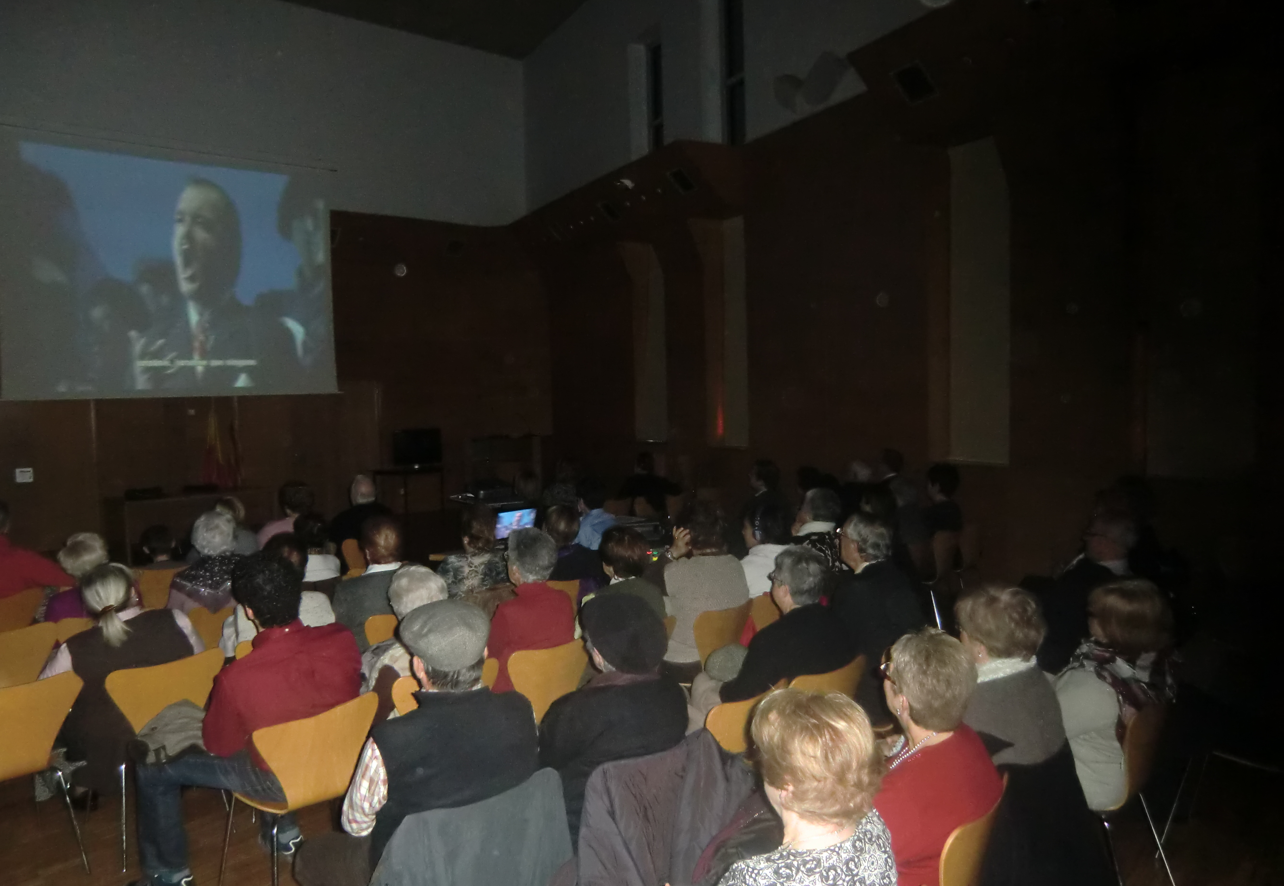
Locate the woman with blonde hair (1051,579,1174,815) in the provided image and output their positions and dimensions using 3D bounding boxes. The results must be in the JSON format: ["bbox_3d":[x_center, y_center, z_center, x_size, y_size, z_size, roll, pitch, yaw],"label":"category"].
[{"bbox_3d":[1.374,1.007,3.133,0.521,1.148,0.743,-4,4,-43],"label":"woman with blonde hair"}]

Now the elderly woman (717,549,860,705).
[{"bbox_3d":[0.415,0.984,3.533,0.550,1.206,0.743,-4,4,-42],"label":"elderly woman"}]

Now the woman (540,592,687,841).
[{"bbox_3d":[-0.217,1.060,2.933,0.540,1.230,0.820,-4,4,-39],"label":"woman"}]

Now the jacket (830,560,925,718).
[{"bbox_3d":[0.968,0.826,3.806,0.420,0.660,0.490,2,4,45],"label":"jacket"}]

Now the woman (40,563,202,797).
[{"bbox_3d":[-2.129,1.039,3.703,0.579,1.168,0.743,-4,4,-37],"label":"woman"}]

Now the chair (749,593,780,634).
[{"bbox_3d":[0.607,1.151,4.878,0.480,0.790,0.520,-4,4,-41],"label":"chair"}]

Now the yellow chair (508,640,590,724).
[{"bbox_3d":[-0.513,1.231,3.948,0.480,0.790,0.520,-4,4,-40],"label":"yellow chair"}]

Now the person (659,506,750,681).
[{"bbox_3d":[0.154,0.911,4.507,0.502,1.245,0.743,-4,4,-38],"label":"person"}]

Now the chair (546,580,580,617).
[{"bbox_3d":[-0.551,1.152,5.386,0.480,0.790,0.520,-4,4,-40],"label":"chair"}]

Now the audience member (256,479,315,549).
[{"bbox_3d":[-2.445,0.894,6.184,0.480,1.310,0.780,-4,4,-36],"label":"audience member"}]

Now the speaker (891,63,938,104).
[{"bbox_3d":[2.311,-3.053,7.508,0.320,0.080,0.310,43,-18,-23],"label":"speaker"}]

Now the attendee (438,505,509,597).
[{"bbox_3d":[-1.052,0.950,5.190,0.500,1.240,0.800,-4,4,-38],"label":"attendee"}]

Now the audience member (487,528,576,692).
[{"bbox_3d":[-0.563,0.968,3.909,0.482,1.226,0.743,-3,4,-35],"label":"audience member"}]

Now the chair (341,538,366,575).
[{"bbox_3d":[-2.099,1.074,6.713,0.473,0.762,0.511,-3,4,-35],"label":"chair"}]

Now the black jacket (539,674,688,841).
[{"bbox_3d":[-0.066,0.933,2.532,0.454,0.598,0.328,-4,4,-37],"label":"black jacket"}]

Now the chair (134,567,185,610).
[{"bbox_3d":[-3.304,1.185,6.027,0.480,0.790,0.520,-4,4,-42],"label":"chair"}]

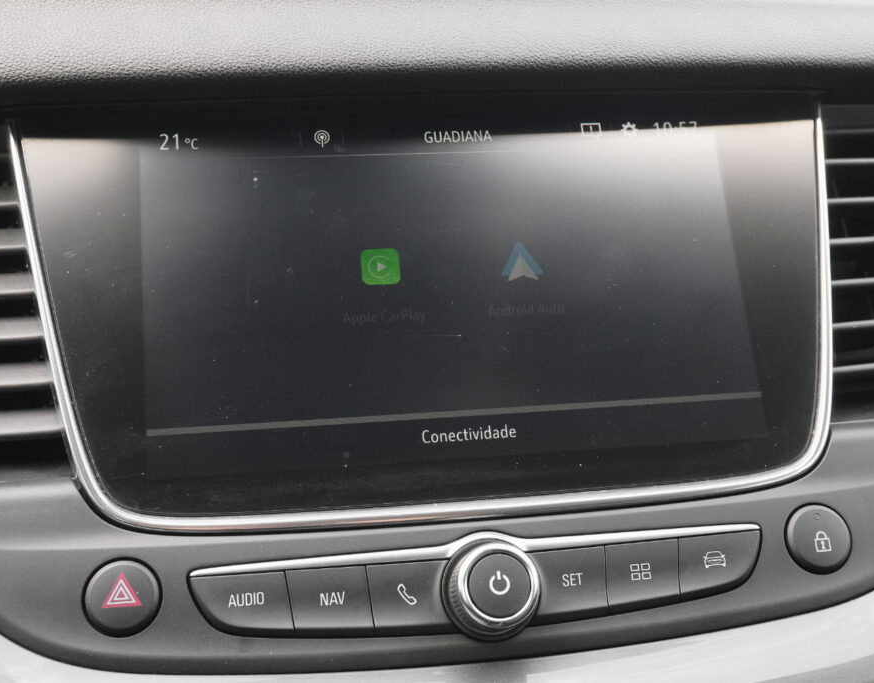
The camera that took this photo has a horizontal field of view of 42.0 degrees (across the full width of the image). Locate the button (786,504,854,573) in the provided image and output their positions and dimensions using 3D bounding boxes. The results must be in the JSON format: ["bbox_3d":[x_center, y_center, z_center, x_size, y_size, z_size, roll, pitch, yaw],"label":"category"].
[{"bbox_3d":[0.105,0.054,0.314,0.020,0.020,0.006,-3,-26,-9],"label":"button"}]

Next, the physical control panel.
[{"bbox_3d":[0.015,0.062,0.293,0.154,0.029,0.017,-3,-26,-9],"label":"physical control panel"}]

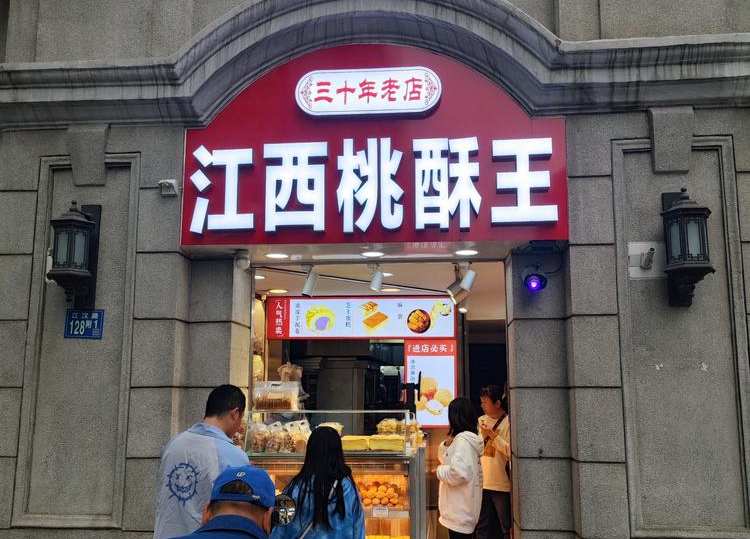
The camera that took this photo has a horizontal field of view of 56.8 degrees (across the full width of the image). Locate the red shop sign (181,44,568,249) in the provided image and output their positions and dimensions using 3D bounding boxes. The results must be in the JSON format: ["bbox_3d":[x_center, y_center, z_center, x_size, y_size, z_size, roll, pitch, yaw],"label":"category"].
[{"bbox_3d":[-0.017,-0.782,4.301,2.340,1.280,0.180,0,-9,5],"label":"red shop sign"}]

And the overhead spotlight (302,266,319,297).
[{"bbox_3d":[-0.455,0.096,4.958,0.062,0.217,0.062,18,-18,8],"label":"overhead spotlight"}]

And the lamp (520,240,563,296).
[{"bbox_3d":[1.001,-0.012,4.170,0.250,0.310,0.220,0,-8,-1],"label":"lamp"}]

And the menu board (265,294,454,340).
[{"bbox_3d":[-0.139,0.469,6.581,1.800,0.425,0.060,-1,-8,5],"label":"menu board"}]

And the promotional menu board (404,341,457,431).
[{"bbox_3d":[0.520,1.059,6.393,0.478,0.805,0.060,0,-9,5],"label":"promotional menu board"}]

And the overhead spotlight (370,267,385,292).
[{"bbox_3d":[0.011,0.073,5.035,0.110,0.200,0.120,-1,-8,5],"label":"overhead spotlight"}]

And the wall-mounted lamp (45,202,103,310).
[{"bbox_3d":[-1.861,-0.109,4.291,0.270,0.680,0.320,0,-9,5],"label":"wall-mounted lamp"}]

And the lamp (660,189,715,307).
[{"bbox_3d":[1.768,-0.136,3.949,0.270,0.680,0.320,0,-9,5],"label":"lamp"}]

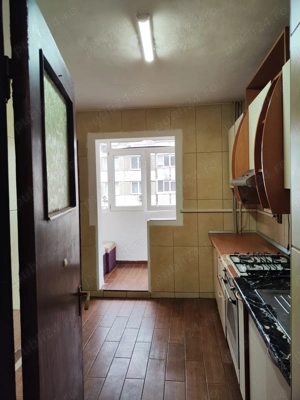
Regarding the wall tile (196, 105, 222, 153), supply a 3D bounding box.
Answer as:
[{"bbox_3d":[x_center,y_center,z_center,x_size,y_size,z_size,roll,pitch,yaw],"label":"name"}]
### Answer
[{"bbox_3d":[0.748,-0.894,3.483,0.317,0.587,0.020,-1,3,7],"label":"wall tile"}]

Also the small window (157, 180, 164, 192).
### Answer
[{"bbox_3d":[1.007,-1.388,27.500,0.764,1.190,0.120,-1,2,6],"label":"small window"}]

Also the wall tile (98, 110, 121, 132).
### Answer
[{"bbox_3d":[-0.516,-1.026,3.621,0.317,0.274,0.020,-1,3,7],"label":"wall tile"}]

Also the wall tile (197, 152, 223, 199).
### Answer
[{"bbox_3d":[0.757,-0.307,3.506,0.317,0.600,0.010,-1,2,6],"label":"wall tile"}]

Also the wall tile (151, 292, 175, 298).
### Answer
[{"bbox_3d":[0.162,1.243,3.637,0.317,0.079,0.010,-1,2,6],"label":"wall tile"}]

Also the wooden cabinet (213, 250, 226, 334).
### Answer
[{"bbox_3d":[1.024,0.879,3.069,0.540,0.845,0.900,-1,3,7],"label":"wooden cabinet"}]

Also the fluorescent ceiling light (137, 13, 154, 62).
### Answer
[{"bbox_3d":[-0.017,-1.066,1.865,0.075,0.060,0.570,-1,3,4],"label":"fluorescent ceiling light"}]

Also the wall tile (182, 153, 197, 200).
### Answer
[{"bbox_3d":[0.514,-0.297,3.539,0.182,0.600,0.020,-1,3,7],"label":"wall tile"}]

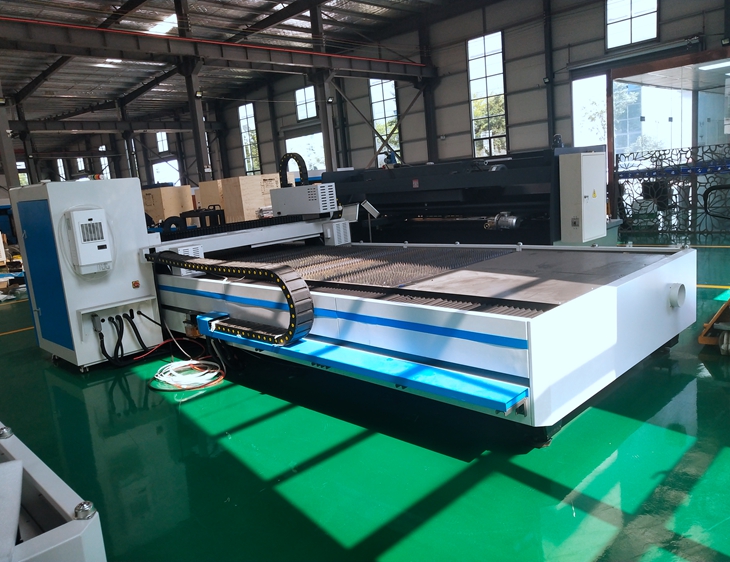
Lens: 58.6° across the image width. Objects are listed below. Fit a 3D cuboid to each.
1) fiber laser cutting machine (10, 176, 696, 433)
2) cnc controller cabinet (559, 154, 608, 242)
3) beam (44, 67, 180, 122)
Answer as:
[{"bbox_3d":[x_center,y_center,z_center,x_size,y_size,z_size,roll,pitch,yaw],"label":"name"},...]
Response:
[{"bbox_3d":[-0.451,-0.175,5.335,2.830,1.700,5.059,-15,14,-43],"label":"fiber laser cutting machine"},{"bbox_3d":[2.243,-0.873,6.688,0.530,0.885,0.240,-15,14,-43],"label":"cnc controller cabinet"},{"bbox_3d":[-14.090,-9.611,35.035,14.865,0.800,0.350,4,14,42],"label":"beam"}]

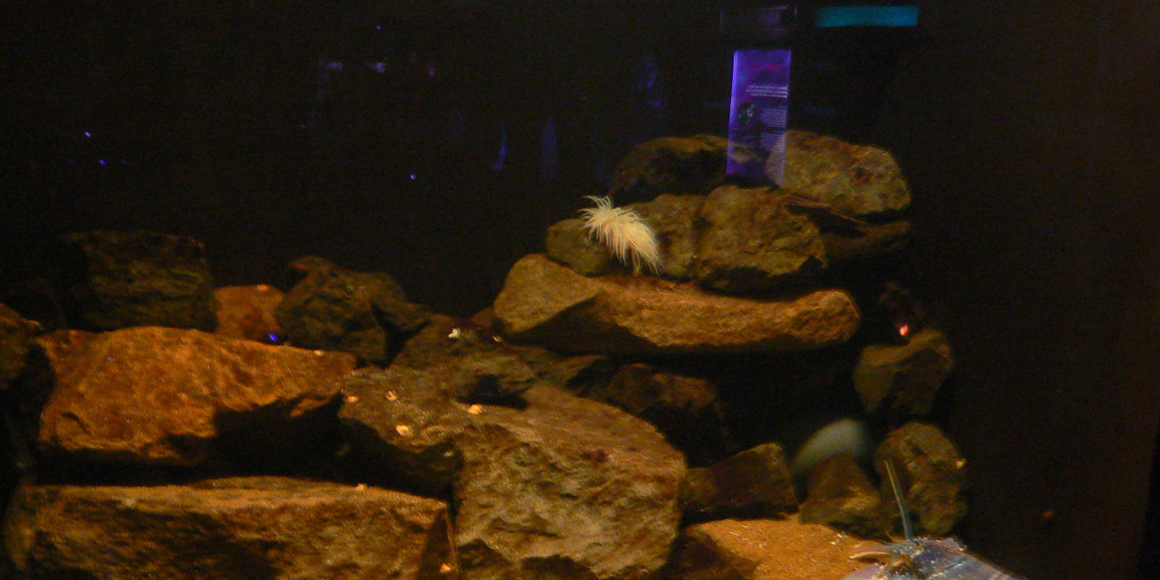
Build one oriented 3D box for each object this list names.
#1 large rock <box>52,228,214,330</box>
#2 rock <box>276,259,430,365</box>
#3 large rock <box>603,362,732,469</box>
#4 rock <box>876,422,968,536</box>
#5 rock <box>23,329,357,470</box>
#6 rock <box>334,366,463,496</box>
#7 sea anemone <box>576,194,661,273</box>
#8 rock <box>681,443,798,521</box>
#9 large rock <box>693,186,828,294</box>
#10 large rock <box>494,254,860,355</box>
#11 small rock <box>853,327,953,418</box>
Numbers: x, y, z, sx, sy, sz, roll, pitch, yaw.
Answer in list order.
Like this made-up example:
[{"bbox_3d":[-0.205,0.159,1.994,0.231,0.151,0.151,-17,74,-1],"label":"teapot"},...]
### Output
[{"bbox_3d":[-0.748,-0.018,2.050,0.221,0.159,0.166,0,10,0],"label":"large rock"},{"bbox_3d":[-0.379,0.034,2.050,0.235,0.161,0.188,0,10,0],"label":"rock"},{"bbox_3d":[0.147,0.211,2.080,0.226,0.143,0.192,0,10,0],"label":"large rock"},{"bbox_3d":[0.569,0.314,2.020,0.140,0.170,0.140,1,12,0],"label":"rock"},{"bbox_3d":[-0.518,0.142,1.680,0.400,0.160,0.240,1,12,0],"label":"rock"},{"bbox_3d":[-0.249,0.196,1.720,0.163,0.152,0.179,0,10,0],"label":"rock"},{"bbox_3d":[0.067,-0.097,2.120,0.152,0.138,0.122,0,10,0],"label":"sea anemone"},{"bbox_3d":[0.264,0.321,2.030,0.190,0.110,0.140,1,12,0],"label":"rock"},{"bbox_3d":[0.319,-0.094,2.170,0.223,0.187,0.189,0,10,0],"label":"large rock"},{"bbox_3d":[0.150,0.019,2.020,0.570,0.125,0.270,1,12,0],"label":"large rock"},{"bbox_3d":[0.600,0.152,2.250,0.154,0.151,0.138,0,10,0],"label":"small rock"}]

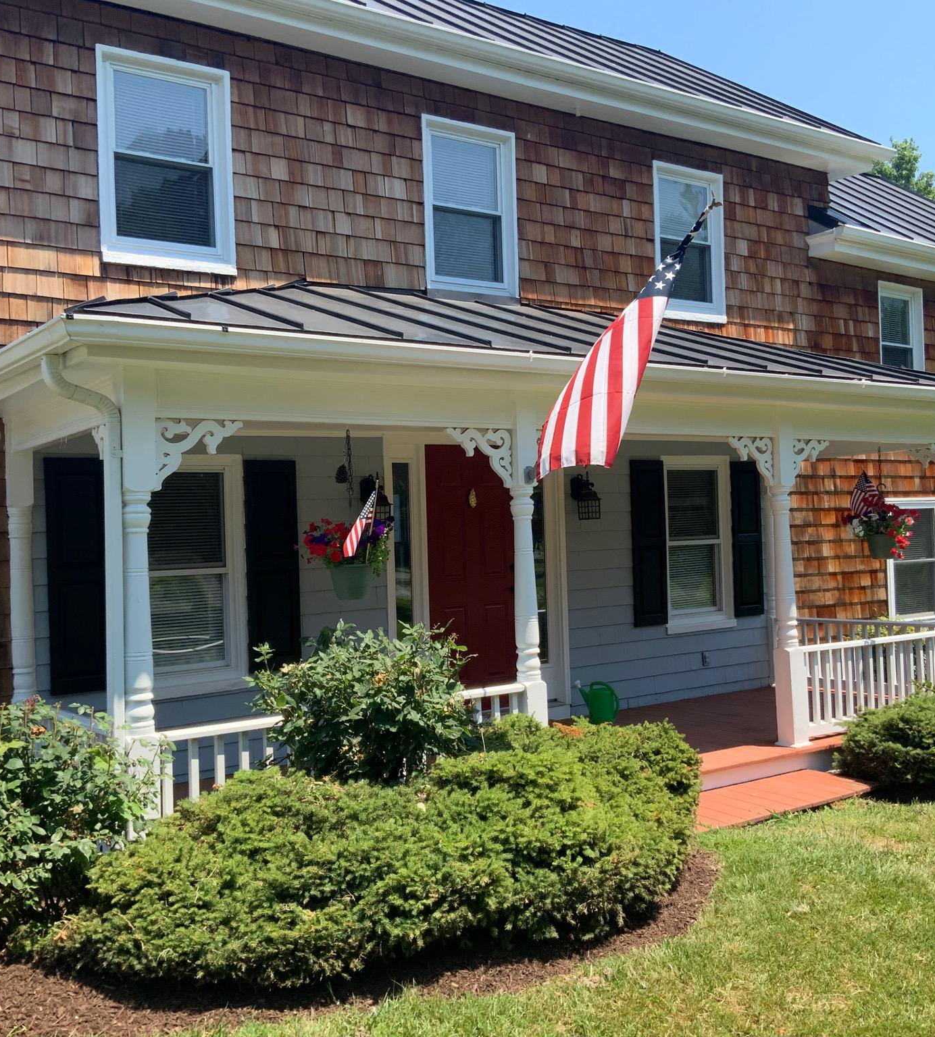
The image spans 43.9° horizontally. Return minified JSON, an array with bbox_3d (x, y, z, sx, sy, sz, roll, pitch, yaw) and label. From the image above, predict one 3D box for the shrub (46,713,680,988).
[{"bbox_3d":[-0.119,1.428,5.256,3.250,0.750,1.350,-1,-1,-35],"label":"shrub"}]

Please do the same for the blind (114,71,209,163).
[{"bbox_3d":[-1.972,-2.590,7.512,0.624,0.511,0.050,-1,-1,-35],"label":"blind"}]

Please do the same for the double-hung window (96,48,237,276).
[{"bbox_3d":[-1.928,-2.282,7.465,0.892,1.359,0.100,-1,-1,-35],"label":"double-hung window"}]

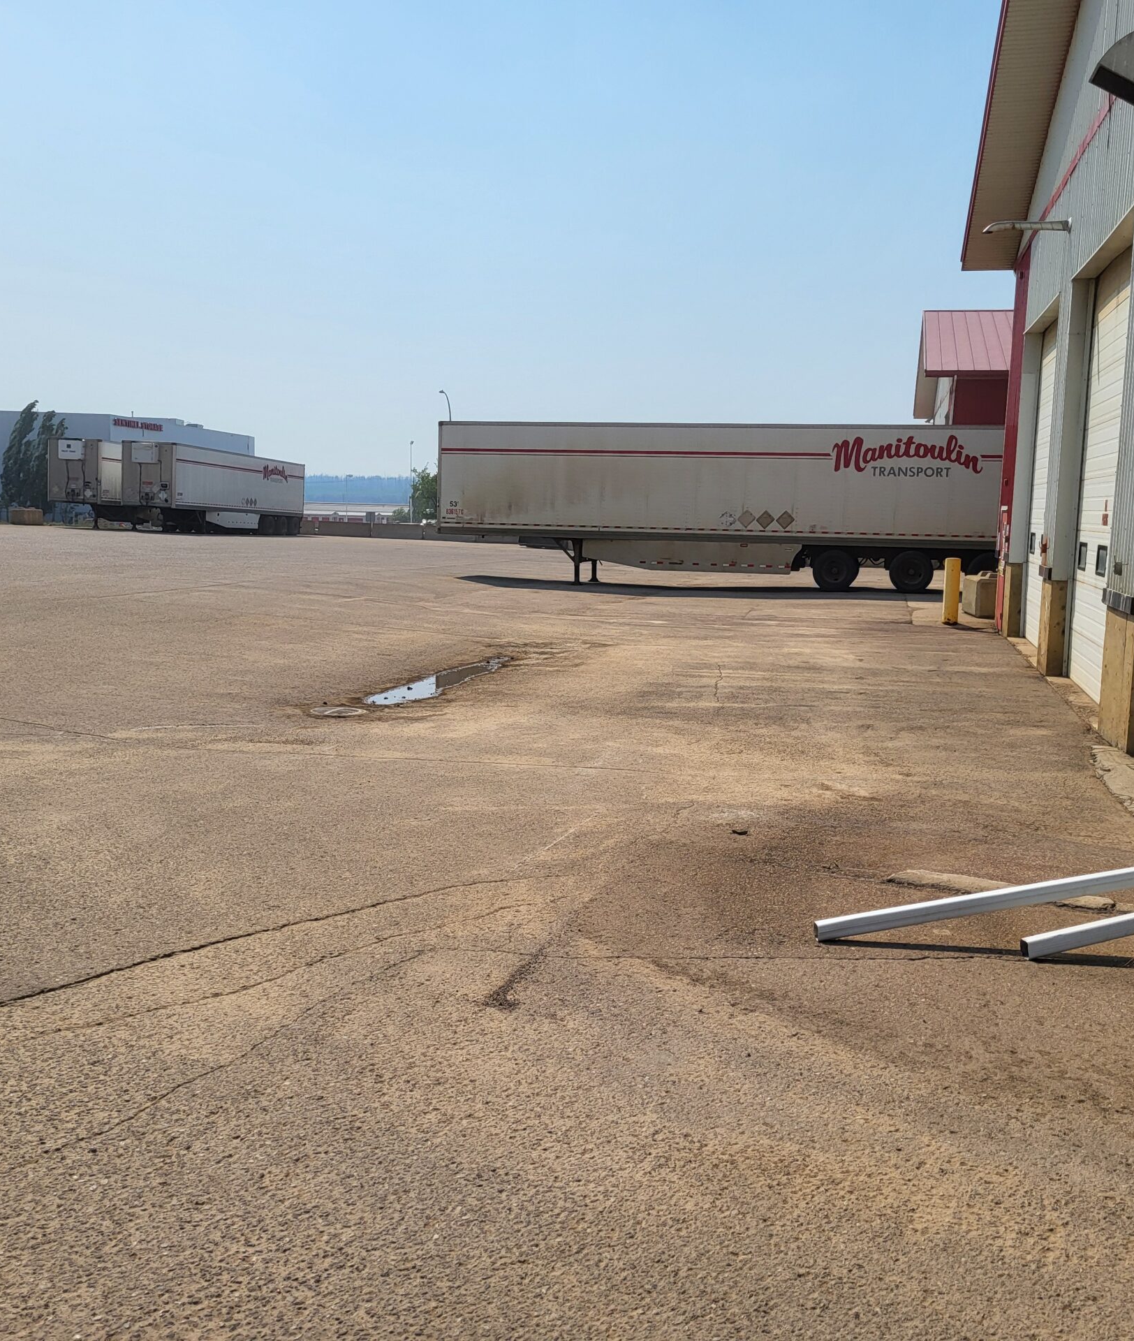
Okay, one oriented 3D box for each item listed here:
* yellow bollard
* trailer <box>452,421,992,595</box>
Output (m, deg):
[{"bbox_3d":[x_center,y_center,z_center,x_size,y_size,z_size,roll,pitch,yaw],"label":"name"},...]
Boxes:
[{"bbox_3d":[6.950,-1.425,24.180,0.250,1.180,0.250,3,7,12],"label":"yellow bollard"},{"bbox_3d":[4.720,-4.310,35.300,16.100,4.110,2.600,3,7,12],"label":"trailer"}]

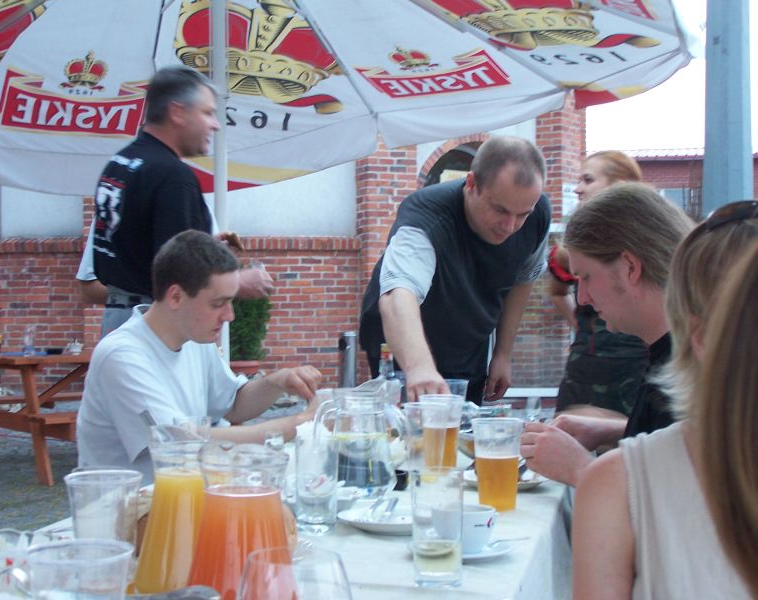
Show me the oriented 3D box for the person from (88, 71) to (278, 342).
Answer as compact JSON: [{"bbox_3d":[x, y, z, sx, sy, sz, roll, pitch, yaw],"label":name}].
[{"bbox_3d":[-0.563,0.210,3.880,0.480,1.740,0.520,-1,2,-25],"label":"person"}]

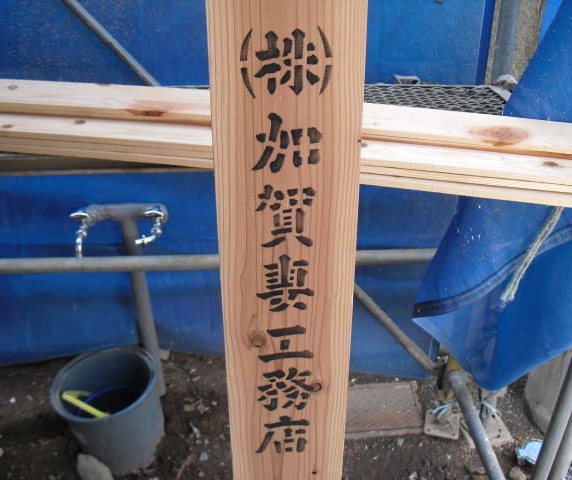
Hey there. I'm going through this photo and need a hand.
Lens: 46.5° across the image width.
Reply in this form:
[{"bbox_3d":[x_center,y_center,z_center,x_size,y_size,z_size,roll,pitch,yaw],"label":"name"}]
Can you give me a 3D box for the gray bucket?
[{"bbox_3d":[-0.535,0.541,2.085,0.318,0.270,0.318,-5,31,3],"label":"gray bucket"}]

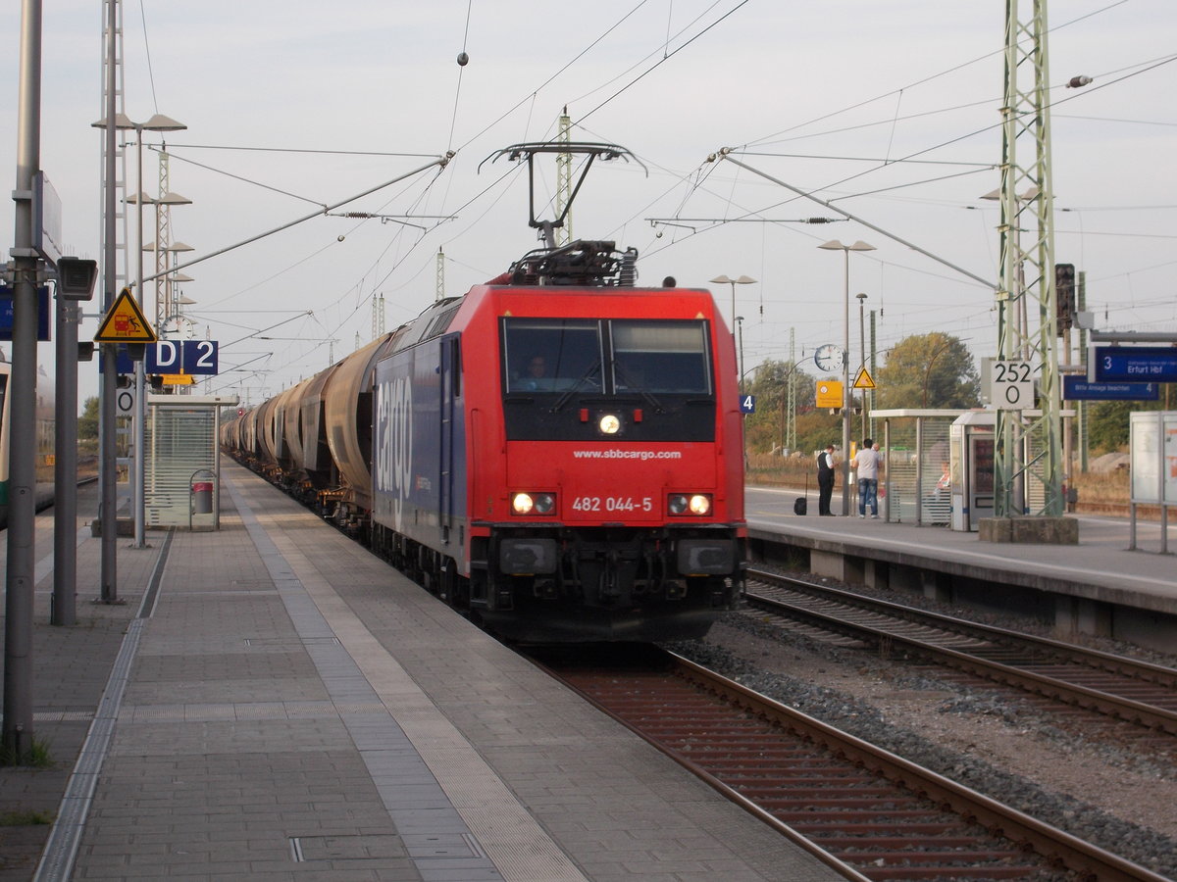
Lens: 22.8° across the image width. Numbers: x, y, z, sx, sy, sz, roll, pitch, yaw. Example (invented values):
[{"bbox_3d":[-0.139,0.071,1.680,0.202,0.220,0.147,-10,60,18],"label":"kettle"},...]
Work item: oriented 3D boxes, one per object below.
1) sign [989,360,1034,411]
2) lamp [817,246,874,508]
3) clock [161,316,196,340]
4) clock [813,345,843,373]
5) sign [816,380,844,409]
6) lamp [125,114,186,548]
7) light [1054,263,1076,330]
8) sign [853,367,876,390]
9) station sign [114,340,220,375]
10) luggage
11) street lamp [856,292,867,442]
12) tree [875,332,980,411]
[{"bbox_3d":[7.227,-0.947,49.820,0.755,0.822,0.040,0,0,-7],"label":"sign"},{"bbox_3d":[6.004,-1.458,68.000,1.410,6.400,0.550,0,0,-8],"label":"lamp"},{"bbox_3d":[-8.134,-2.168,57.900,0.640,0.640,0.170,0,0,-8],"label":"clock"},{"bbox_3d":[5.568,-1.914,67.720,0.630,0.630,0.180,0,0,-7],"label":"clock"},{"bbox_3d":[5.588,-1.070,67.720,0.635,0.617,0.050,0,0,-7],"label":"sign"},{"bbox_3d":[-6.640,-1.644,43.300,1.400,6.380,0.550,0,0,-8],"label":"lamp"},{"bbox_3d":[14.021,-4.212,86.099,0.570,2.000,0.420,0,0,-7],"label":"light"},{"bbox_3d":[6.425,-1.446,67.920,0.560,0.485,0.040,0,0,-7],"label":"sign"},{"bbox_3d":[-6.355,-1.233,43.250,1.720,0.510,0.110,0,0,-8],"label":"station sign"},{"bbox_3d":[4.970,1.248,68.300,0.320,0.980,0.360,0,0,4],"label":"luggage"},{"bbox_3d":[12.060,-2.280,128.000,0.500,8.350,0.500,0,0,-8],"label":"street lamp"},{"bbox_3d":[22.600,-2.850,195.000,7.000,8.900,7.000,0,0,7],"label":"tree"}]

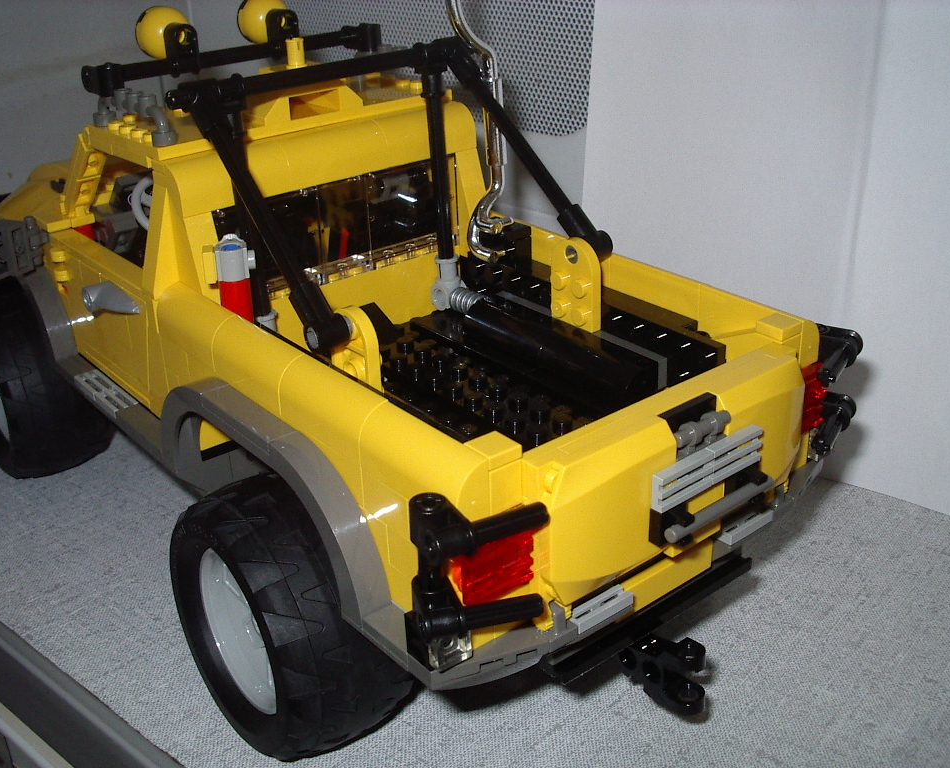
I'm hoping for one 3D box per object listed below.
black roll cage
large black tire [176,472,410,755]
[{"bbox_3d":[-0.036,-0.062,0.319,0.104,0.072,0.117,-21,32,-34],"label":"black roll cage"},{"bbox_3d":[-0.046,0.056,0.279,0.034,0.069,0.069,-21,32,-34],"label":"large black tire"}]

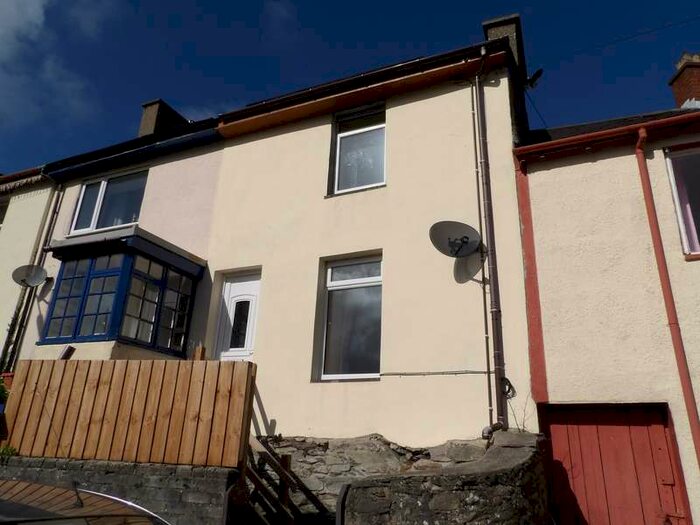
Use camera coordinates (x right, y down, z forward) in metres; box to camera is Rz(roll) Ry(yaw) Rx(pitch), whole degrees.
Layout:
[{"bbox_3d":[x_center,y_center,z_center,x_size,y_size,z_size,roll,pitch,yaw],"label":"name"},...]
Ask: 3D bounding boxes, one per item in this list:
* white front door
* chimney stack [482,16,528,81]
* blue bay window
[{"bbox_3d":[-1.626,1.190,7.215,0.840,2.050,0.080,-6,-22,23],"label":"white front door"},{"bbox_3d":[3.266,-4.238,10.191,0.720,1.250,1.000,-6,-22,23],"label":"chimney stack"},{"bbox_3d":[-3.298,0.595,7.104,1.520,1.380,1.320,-6,-22,23],"label":"blue bay window"}]

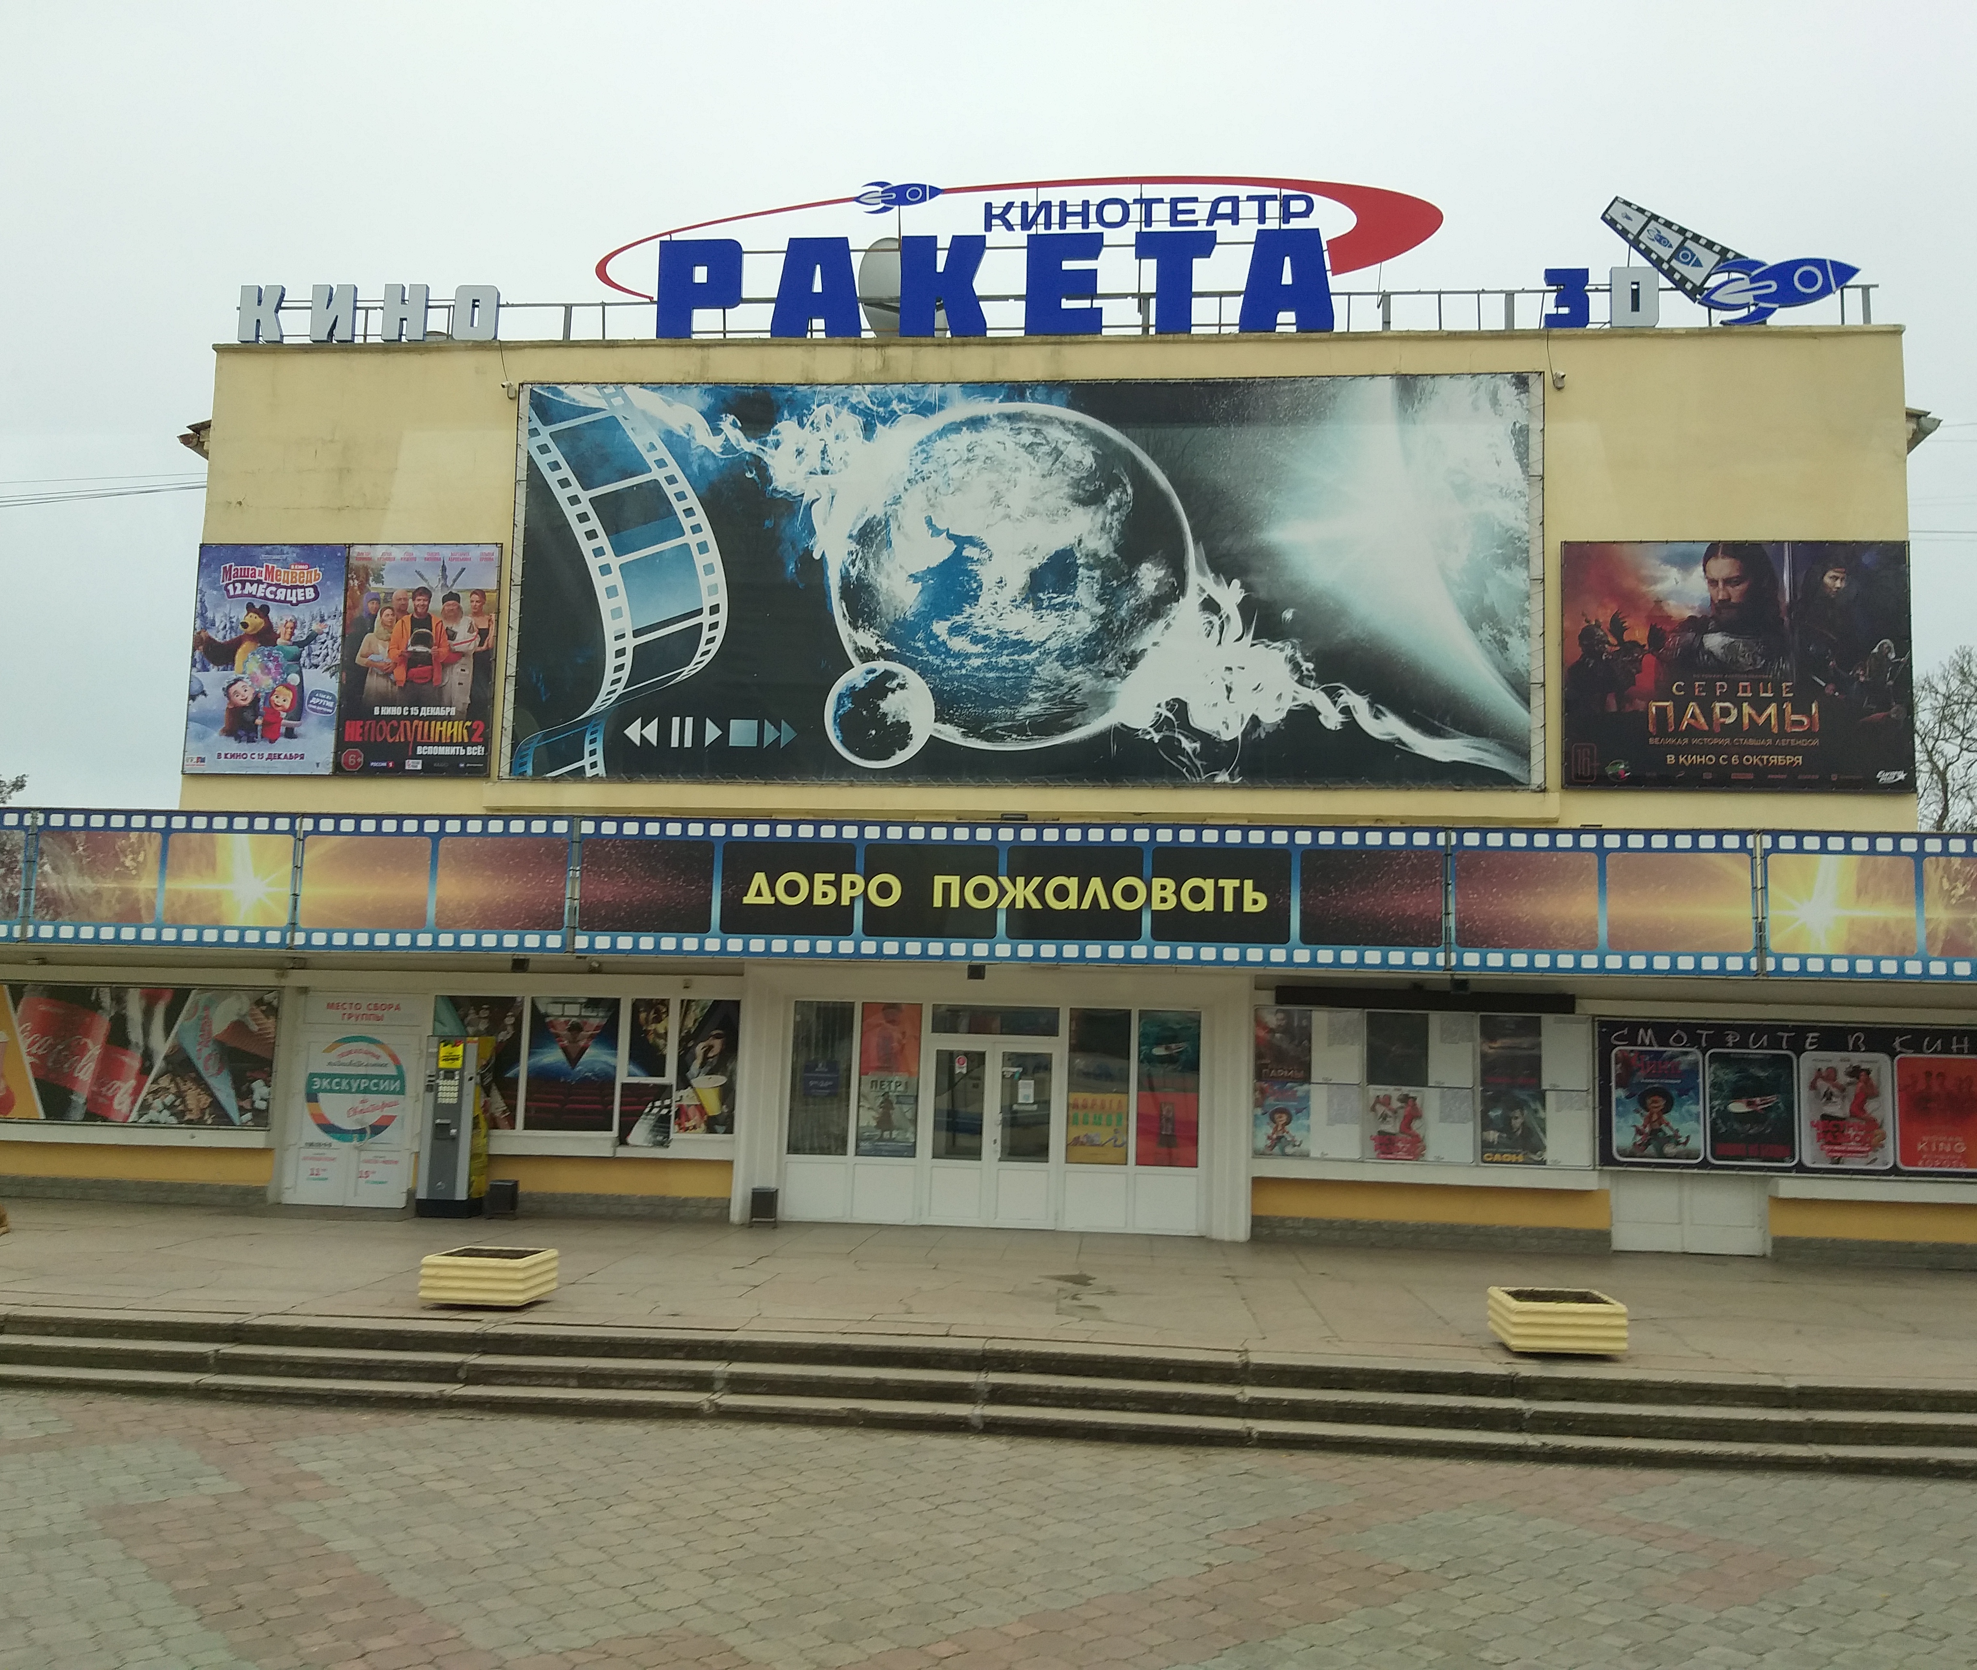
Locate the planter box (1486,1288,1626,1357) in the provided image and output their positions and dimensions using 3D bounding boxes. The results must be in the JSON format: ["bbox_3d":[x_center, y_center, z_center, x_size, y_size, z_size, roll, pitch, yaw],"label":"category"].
[{"bbox_3d":[3.971,3.405,11.736,0.760,0.310,0.810,1,-5,5],"label":"planter box"}]

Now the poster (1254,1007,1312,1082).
[{"bbox_3d":[2.921,2.087,16.525,0.552,0.708,0.020,1,-5,5],"label":"poster"}]

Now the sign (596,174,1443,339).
[{"bbox_3d":[0.264,-6.616,19.339,9.745,1.907,0.300,1,-5,5],"label":"sign"}]

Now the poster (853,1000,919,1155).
[{"bbox_3d":[-1.014,2.492,17.014,0.620,1.543,0.020,1,-5,5],"label":"poster"}]

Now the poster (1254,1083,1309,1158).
[{"bbox_3d":[2.896,2.802,16.459,0.550,0.711,0.020,1,-5,5],"label":"poster"}]

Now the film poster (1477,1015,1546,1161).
[{"bbox_3d":[5.500,2.669,17.545,0.681,1.554,0.030,1,-6,5],"label":"film poster"}]

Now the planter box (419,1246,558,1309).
[{"bbox_3d":[-3.916,3.490,13.181,0.810,0.325,0.780,1,-6,7],"label":"planter box"}]

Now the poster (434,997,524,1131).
[{"bbox_3d":[-5.685,2.544,18.672,0.990,1.488,0.030,1,-6,5],"label":"poster"}]

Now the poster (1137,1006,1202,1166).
[{"bbox_3d":[1.811,2.545,16.768,0.620,1.533,0.020,1,-5,5],"label":"poster"}]

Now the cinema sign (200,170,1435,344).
[{"bbox_3d":[-2.054,-7.116,20.778,15.109,1.935,0.350,1,-6,5],"label":"cinema sign"}]

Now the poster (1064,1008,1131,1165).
[{"bbox_3d":[1.189,2.713,18.051,0.678,1.665,0.030,1,-6,5],"label":"poster"}]

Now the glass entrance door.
[{"bbox_3d":[0.030,3.252,18.092,1.412,1.939,0.100,1,-6,5],"label":"glass entrance door"}]

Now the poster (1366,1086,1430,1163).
[{"bbox_3d":[4.311,3.038,17.606,0.646,0.760,0.030,1,-6,5],"label":"poster"}]

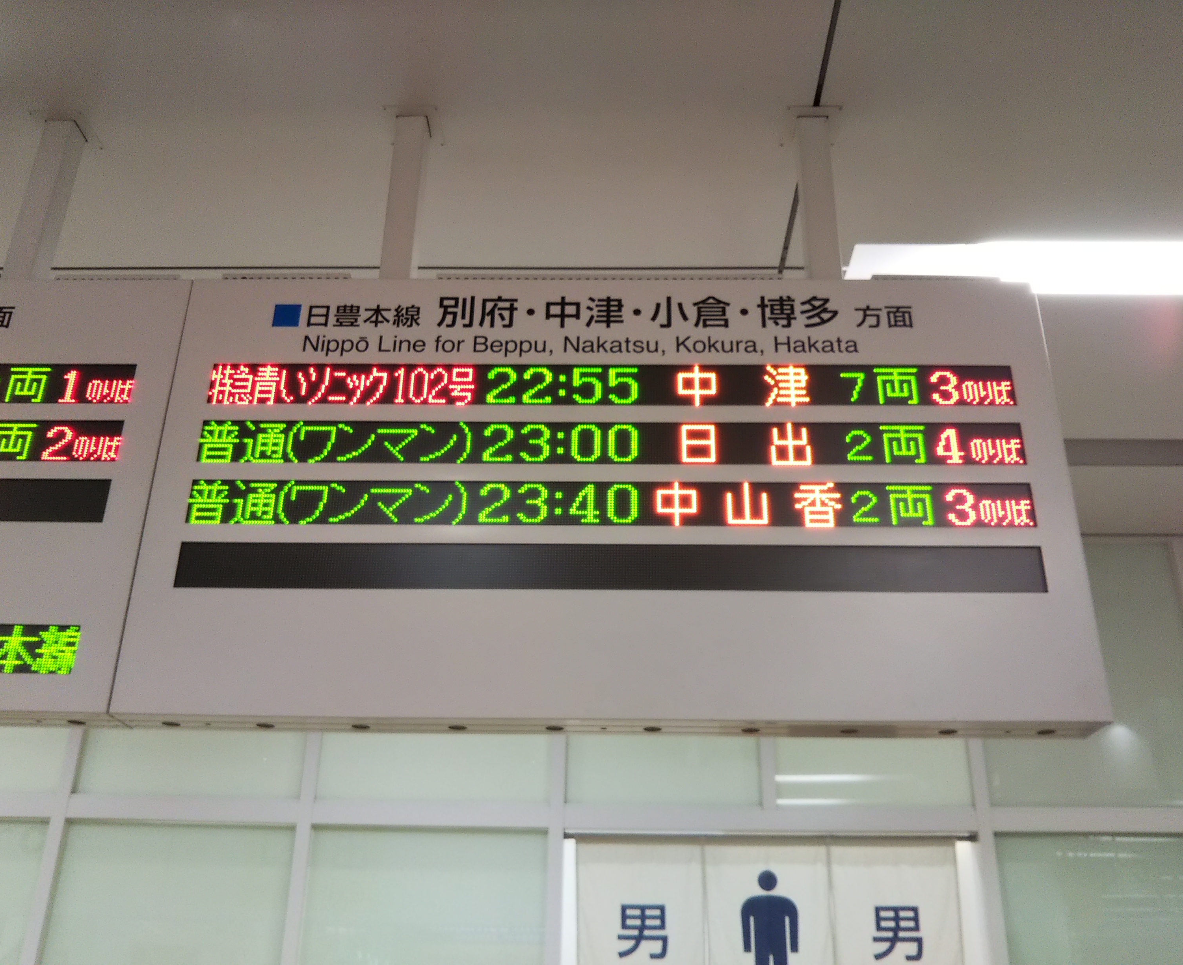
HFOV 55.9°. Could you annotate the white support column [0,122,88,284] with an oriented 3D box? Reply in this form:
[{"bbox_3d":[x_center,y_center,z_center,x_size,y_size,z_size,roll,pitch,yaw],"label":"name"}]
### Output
[{"bbox_3d":[-1.698,-0.844,3.460,0.091,0.646,0.086,0,-25,1],"label":"white support column"}]

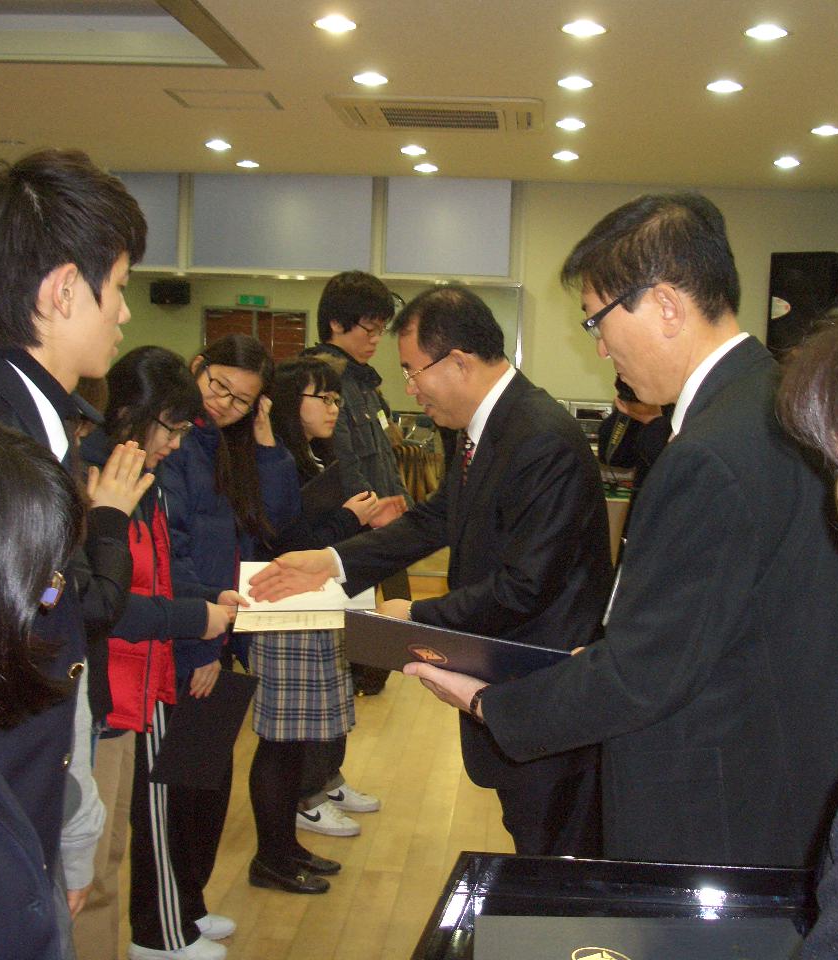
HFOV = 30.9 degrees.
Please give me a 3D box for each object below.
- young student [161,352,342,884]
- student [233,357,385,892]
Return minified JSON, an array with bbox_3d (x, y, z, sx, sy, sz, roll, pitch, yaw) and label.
[{"bbox_3d":[-0.524,0.400,4.049,0.400,1.570,0.450,3,5,10],"label":"young student"},{"bbox_3d":[-0.324,0.398,4.400,0.420,1.530,0.430,2,5,6],"label":"student"}]

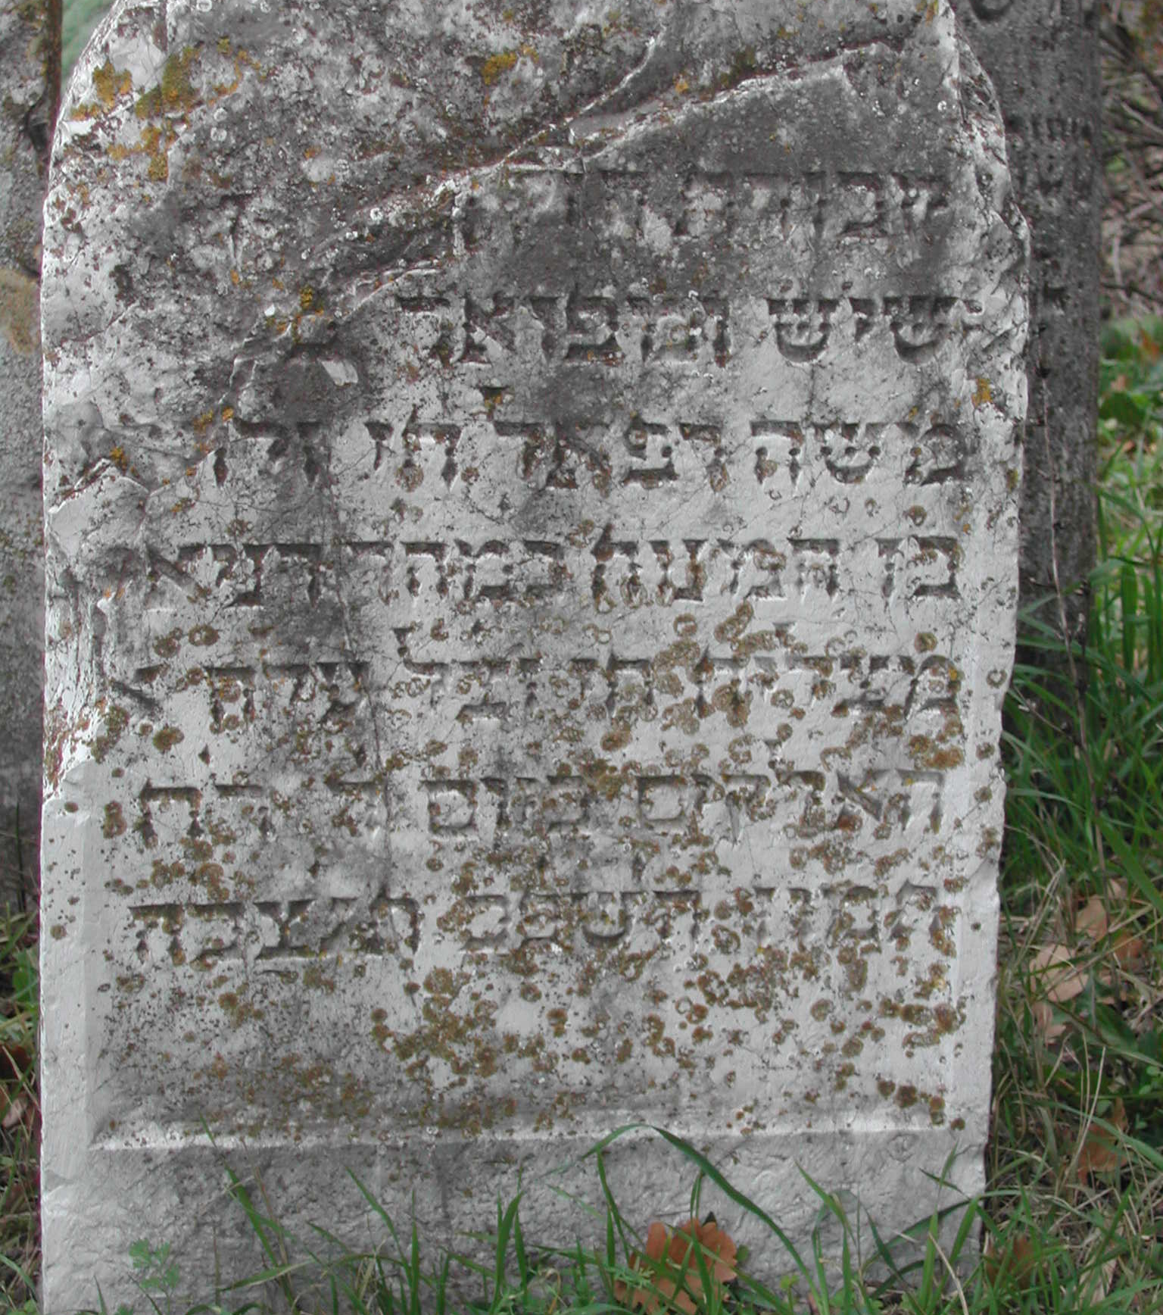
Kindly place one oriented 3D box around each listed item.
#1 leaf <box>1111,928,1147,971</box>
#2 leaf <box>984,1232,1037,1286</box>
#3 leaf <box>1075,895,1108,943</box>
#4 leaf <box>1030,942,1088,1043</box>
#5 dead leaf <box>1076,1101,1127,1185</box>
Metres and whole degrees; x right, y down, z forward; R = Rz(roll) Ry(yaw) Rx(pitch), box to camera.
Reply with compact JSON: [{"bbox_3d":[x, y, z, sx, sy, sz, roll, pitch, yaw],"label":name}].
[{"bbox_3d":[0.450,0.240,2.466,0.030,0.029,0.028,0,11,0],"label":"leaf"},{"bbox_3d":[0.291,0.408,2.040,0.036,0.028,0.030,0,11,0],"label":"leaf"},{"bbox_3d":[0.428,0.219,2.517,0.027,0.034,0.025,0,11,0],"label":"leaf"},{"bbox_3d":[0.380,0.265,2.379,0.045,0.064,0.055,0,11,0],"label":"leaf"},{"bbox_3d":[0.377,0.351,2.175,0.036,0.050,0.040,0,11,0],"label":"dead leaf"}]

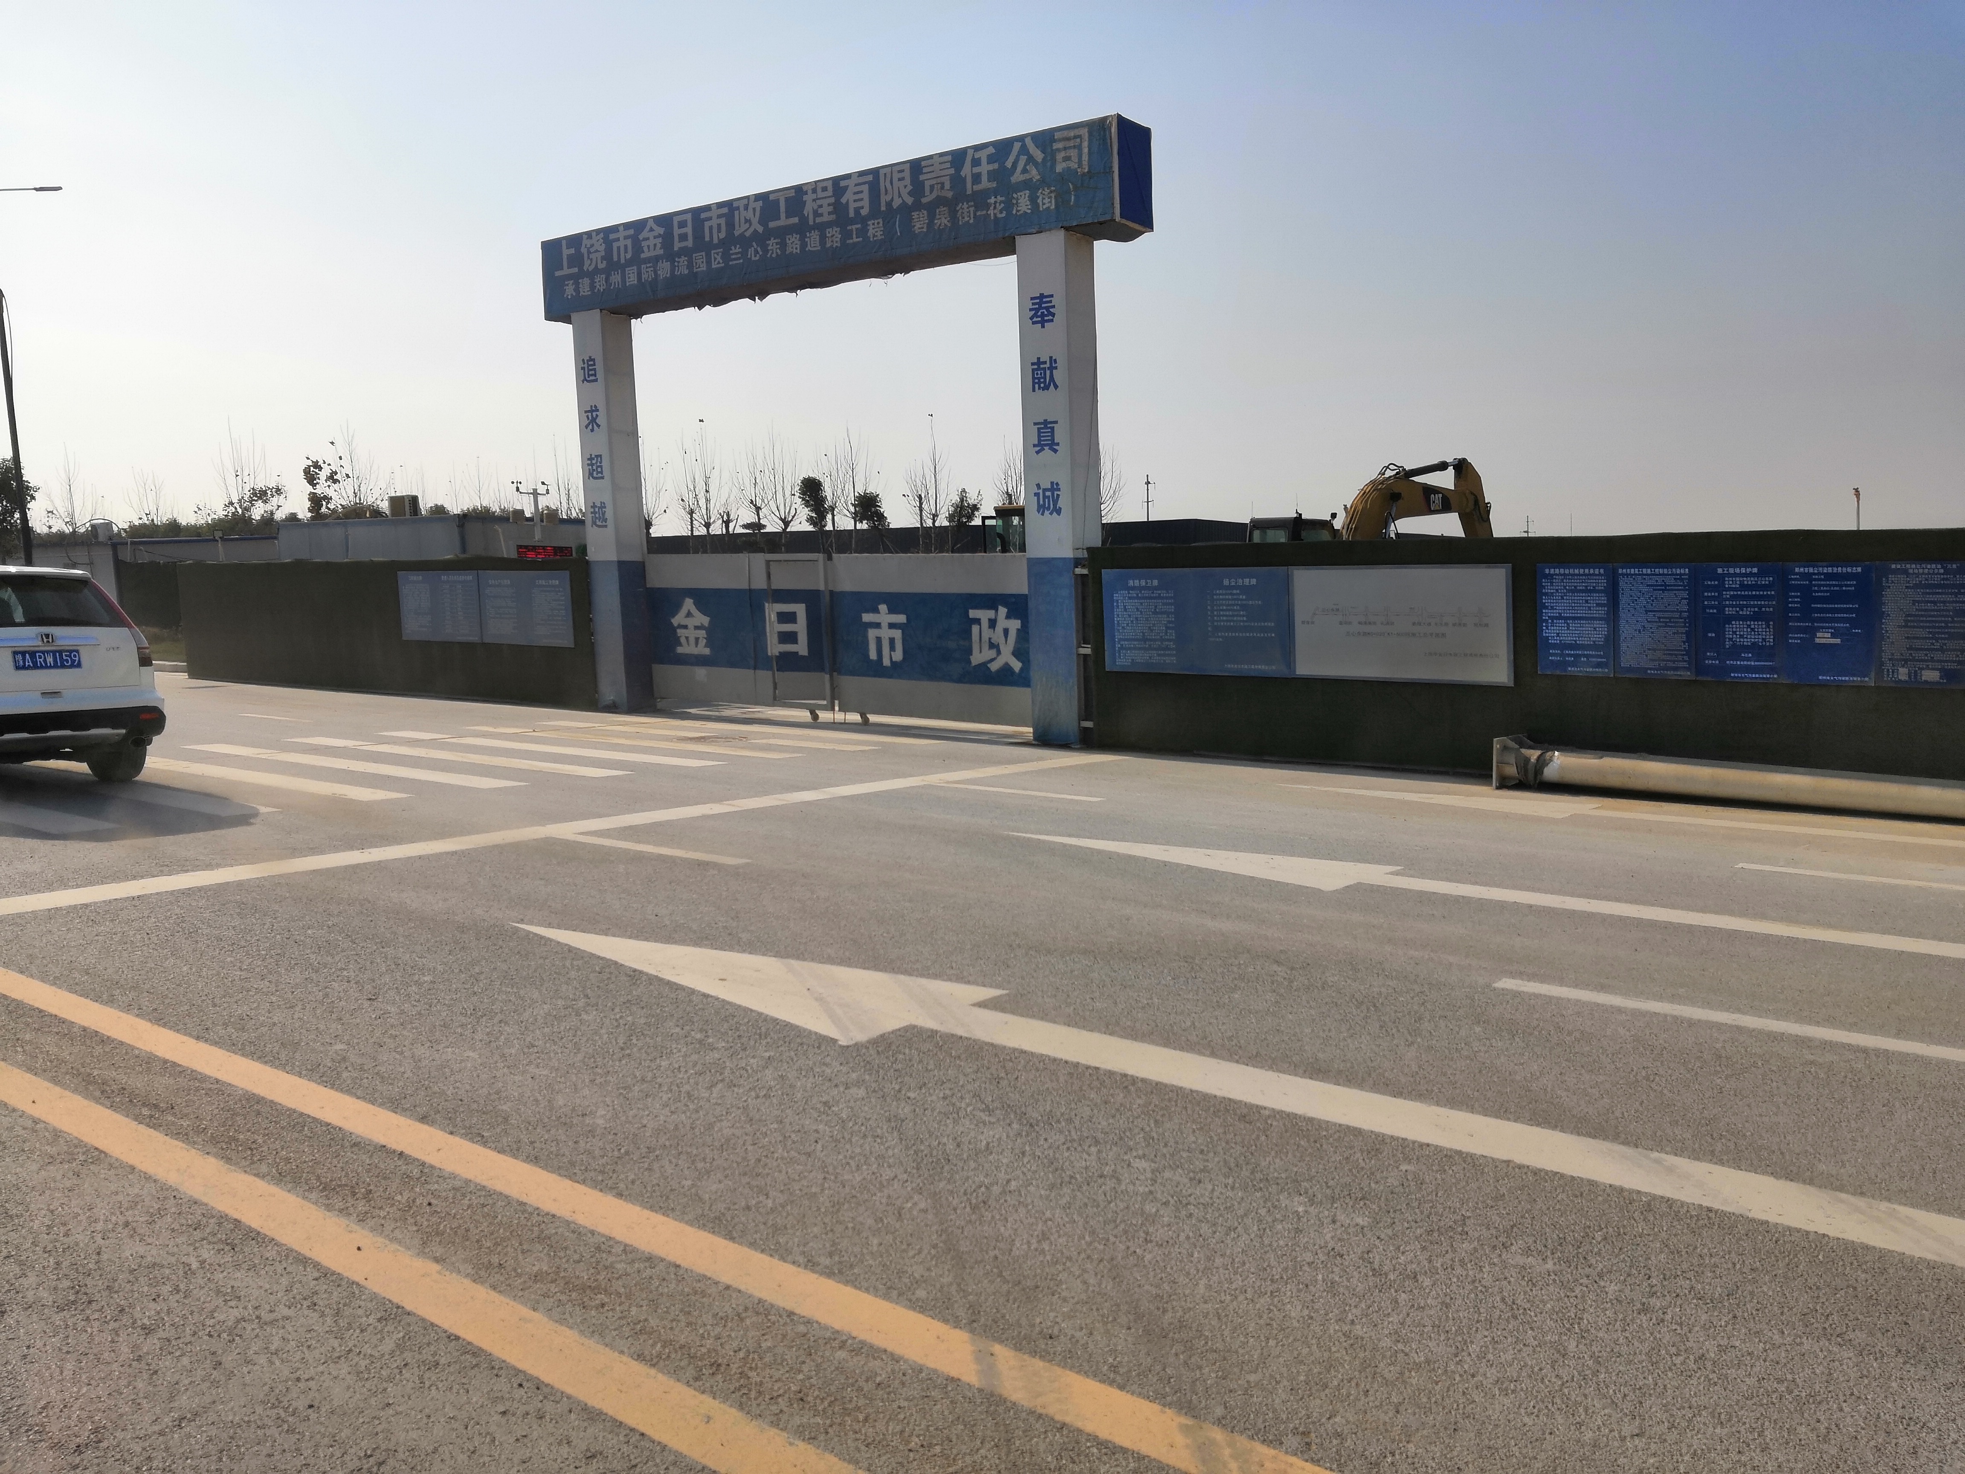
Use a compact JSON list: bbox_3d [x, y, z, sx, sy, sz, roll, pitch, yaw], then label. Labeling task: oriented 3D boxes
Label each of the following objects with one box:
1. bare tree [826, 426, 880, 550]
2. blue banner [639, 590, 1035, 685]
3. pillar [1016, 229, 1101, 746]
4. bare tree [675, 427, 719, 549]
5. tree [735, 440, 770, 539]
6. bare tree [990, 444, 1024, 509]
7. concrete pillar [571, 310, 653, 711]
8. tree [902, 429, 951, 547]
[{"bbox_3d":[-3.317,-5.500,40.422,1.405,5.306,1.405,-1,7,0],"label":"bare tree"},{"bbox_3d":[-1.835,-1.226,18.266,6.376,1.012,0.081,4,9,38],"label":"blue banner"},{"bbox_3d":[0.820,-2.457,15.548,0.577,5.070,0.506,4,9,38],"label":"pillar"},{"bbox_3d":[-8.099,-6.037,44.149,1.272,5.649,1.272,4,9,38],"label":"bare tree"},{"bbox_3d":[-6.326,-5.666,42.791,0.978,5.171,0.978,4,9,38],"label":"tree"},{"bbox_3d":[0.770,-4.825,37.268,1.250,4.573,1.250,4,9,38],"label":"bare tree"},{"bbox_3d":[-4.763,-2.875,19.929,0.577,5.080,0.506,4,9,38],"label":"concrete pillar"},{"bbox_3d":[-1.336,-5.287,38.877,1.197,5.184,1.197,-1,7,0],"label":"tree"}]

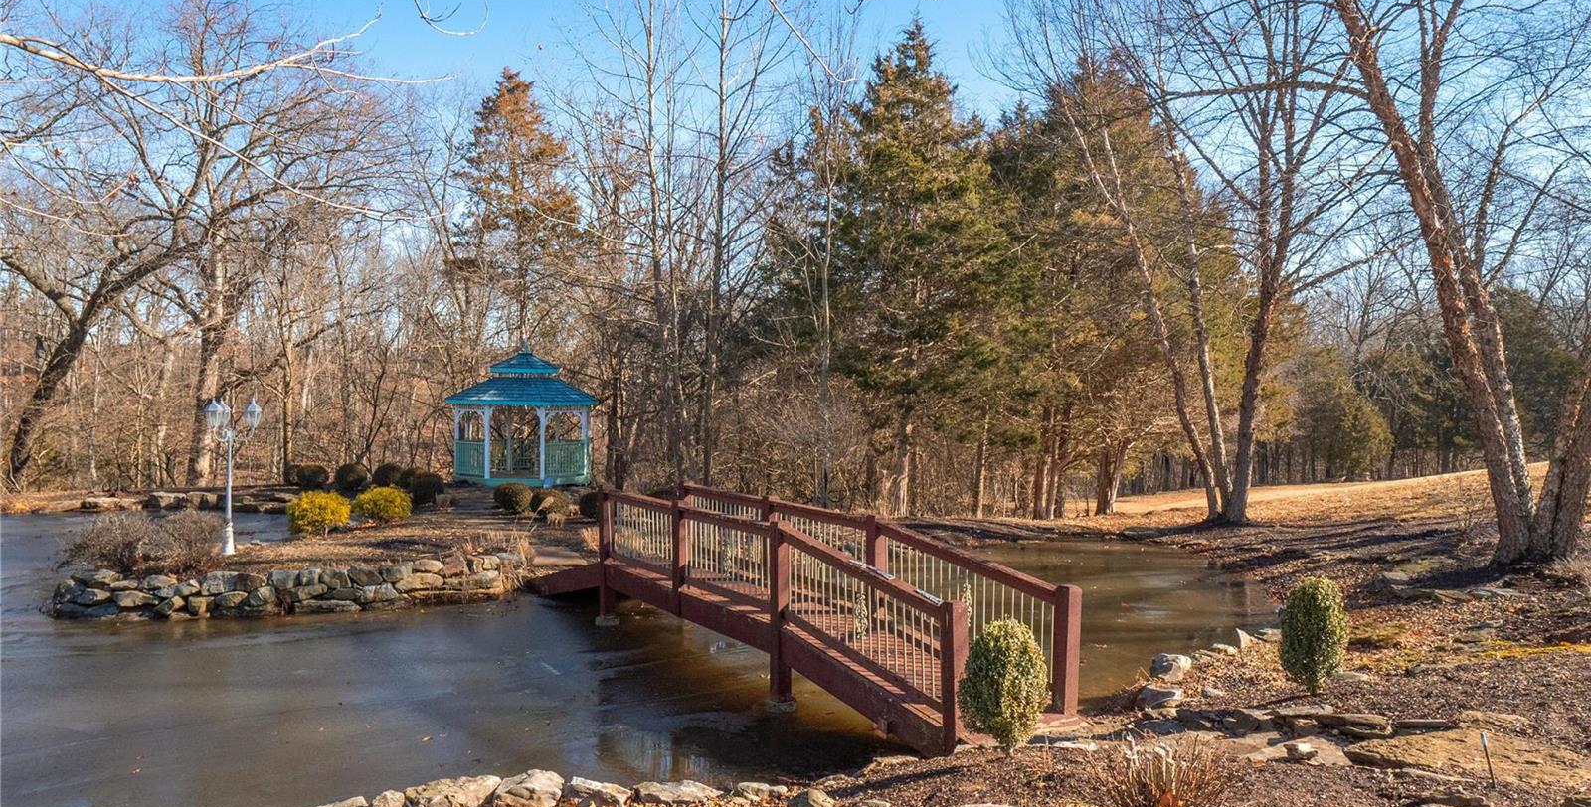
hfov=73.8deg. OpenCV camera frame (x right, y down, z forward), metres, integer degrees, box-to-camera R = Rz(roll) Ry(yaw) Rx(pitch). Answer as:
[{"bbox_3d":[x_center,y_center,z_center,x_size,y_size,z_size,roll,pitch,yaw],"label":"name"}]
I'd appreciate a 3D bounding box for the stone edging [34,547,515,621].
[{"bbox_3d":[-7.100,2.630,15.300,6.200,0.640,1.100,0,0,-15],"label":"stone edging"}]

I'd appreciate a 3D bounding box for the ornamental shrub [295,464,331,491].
[{"bbox_3d":[-12.418,1.888,27.300,0.880,0.680,0.850,0,0,0],"label":"ornamental shrub"}]

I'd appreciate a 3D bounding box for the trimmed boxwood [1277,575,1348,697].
[{"bbox_3d":[4.541,2.028,9.300,0.600,1.030,0.600,0,0,0],"label":"trimmed boxwood"}]

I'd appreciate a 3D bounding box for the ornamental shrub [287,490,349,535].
[{"bbox_3d":[-8.272,1.898,18.400,1.100,0.780,1.080,0,0,-24],"label":"ornamental shrub"}]

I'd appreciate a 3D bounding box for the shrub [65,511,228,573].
[{"bbox_3d":[-9.346,1.996,15.200,2.150,0.880,1.350,0,0,0],"label":"shrub"}]

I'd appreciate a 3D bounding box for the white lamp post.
[{"bbox_3d":[-8.407,1.081,15.900,0.820,2.380,0.800,0,0,-30],"label":"white lamp post"}]

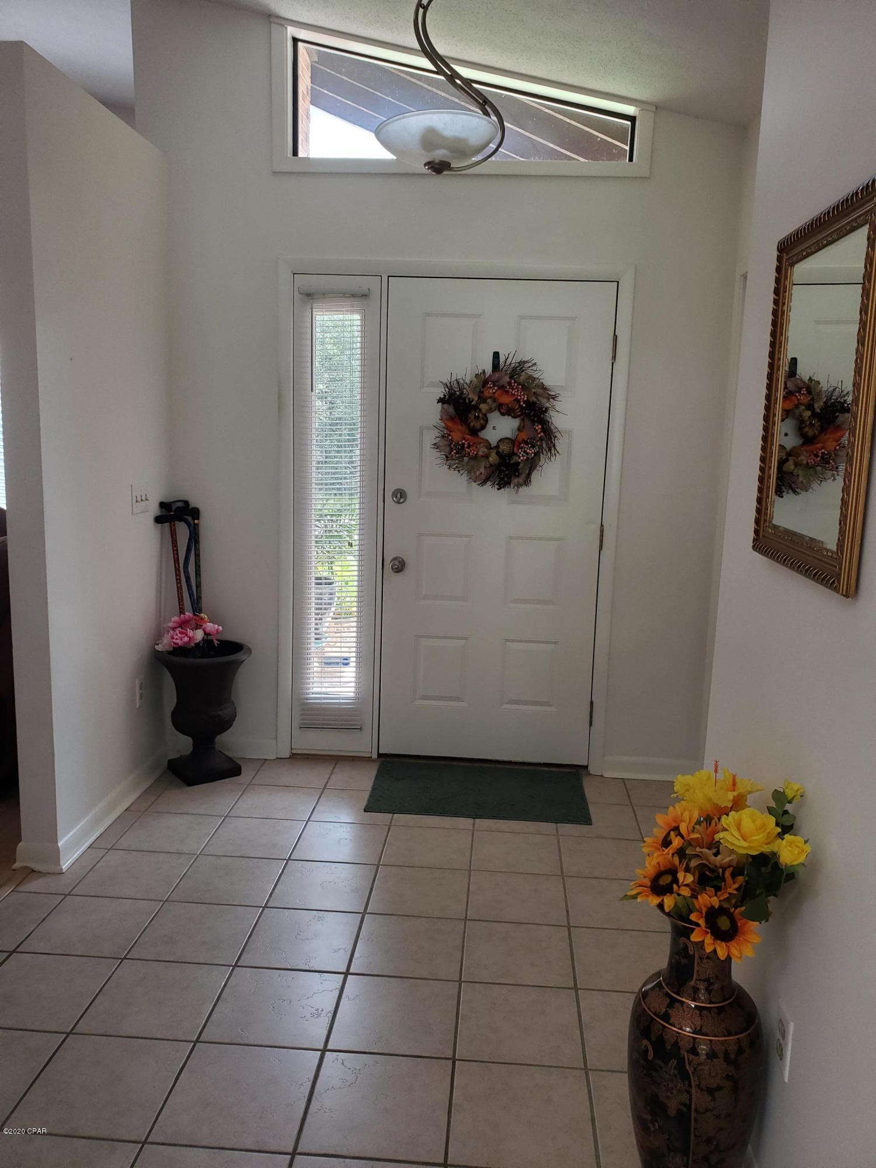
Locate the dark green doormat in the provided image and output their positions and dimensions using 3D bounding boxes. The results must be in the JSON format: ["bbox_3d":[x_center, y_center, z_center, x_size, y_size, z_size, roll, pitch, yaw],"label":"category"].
[{"bbox_3d":[0.165,0.838,3.584,0.866,0.010,0.535,2,10,4],"label":"dark green doormat"}]

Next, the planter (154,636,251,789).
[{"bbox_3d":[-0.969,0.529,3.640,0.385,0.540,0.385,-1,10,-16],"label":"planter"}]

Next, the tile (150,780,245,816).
[{"bbox_3d":[-0.925,0.840,3.414,0.297,0.010,0.295,2,9,4],"label":"tile"}]

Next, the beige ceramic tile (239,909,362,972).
[{"bbox_3d":[-0.383,1.006,2.481,0.300,0.010,0.297,2,10,4],"label":"beige ceramic tile"}]

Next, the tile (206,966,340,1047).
[{"bbox_3d":[-0.404,1.055,2.187,0.297,0.010,0.295,2,9,4],"label":"tile"}]

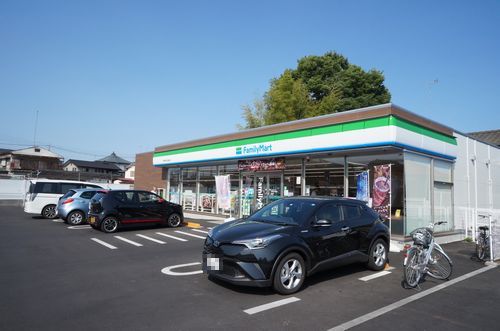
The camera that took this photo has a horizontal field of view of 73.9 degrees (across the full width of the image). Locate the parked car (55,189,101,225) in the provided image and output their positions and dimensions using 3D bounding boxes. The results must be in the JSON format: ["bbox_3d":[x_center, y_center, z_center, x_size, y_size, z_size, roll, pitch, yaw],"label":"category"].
[{"bbox_3d":[-6.396,1.749,14.764,3.890,1.475,1.695,5,-5,-41],"label":"parked car"}]

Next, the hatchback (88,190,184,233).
[{"bbox_3d":[-4.222,1.652,12.737,3.395,1.500,1.475,5,-5,-42],"label":"hatchback"}]

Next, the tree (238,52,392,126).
[{"bbox_3d":[6.206,-3.000,32.000,14.000,14.600,13.000,2,-5,0],"label":"tree"}]

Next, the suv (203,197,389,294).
[{"bbox_3d":[1.053,1.340,6.649,4.360,1.550,1.795,5,-5,-40],"label":"suv"}]

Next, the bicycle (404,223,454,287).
[{"bbox_3d":[3.236,1.600,6.116,1.750,1.070,0.570,5,-5,-37],"label":"bicycle"}]

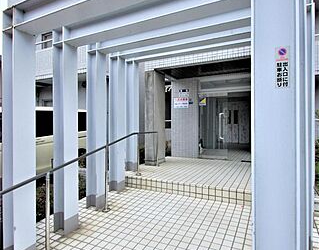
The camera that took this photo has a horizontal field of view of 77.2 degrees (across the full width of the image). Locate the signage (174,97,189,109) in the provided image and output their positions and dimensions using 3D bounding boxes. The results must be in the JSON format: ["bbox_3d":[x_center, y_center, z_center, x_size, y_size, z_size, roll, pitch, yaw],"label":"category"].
[{"bbox_3d":[0.662,-0.650,6.050,0.450,0.330,0.020,0,0,27],"label":"signage"}]

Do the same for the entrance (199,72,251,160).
[{"bbox_3d":[1.820,-0.190,5.500,1.500,2.300,0.350,0,0,27],"label":"entrance"}]

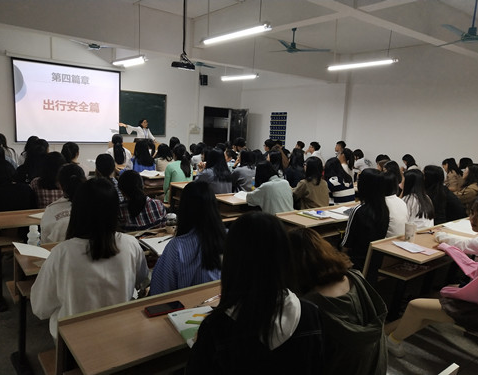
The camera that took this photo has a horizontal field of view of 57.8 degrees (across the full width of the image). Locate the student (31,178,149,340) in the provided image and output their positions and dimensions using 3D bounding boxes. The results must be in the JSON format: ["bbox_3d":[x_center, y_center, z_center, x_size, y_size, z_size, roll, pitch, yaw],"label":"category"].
[{"bbox_3d":[-0.737,0.549,2.094,0.550,1.220,0.750,-2,8,-31],"label":"student"}]

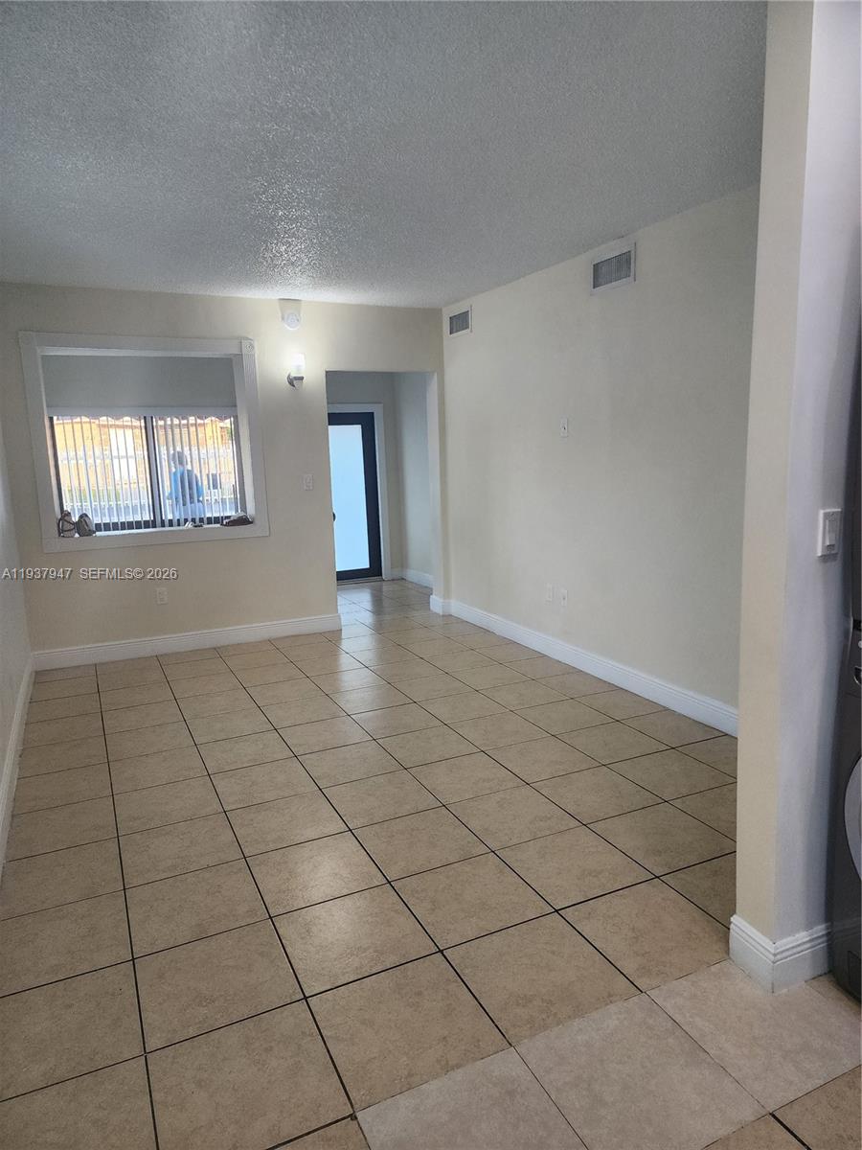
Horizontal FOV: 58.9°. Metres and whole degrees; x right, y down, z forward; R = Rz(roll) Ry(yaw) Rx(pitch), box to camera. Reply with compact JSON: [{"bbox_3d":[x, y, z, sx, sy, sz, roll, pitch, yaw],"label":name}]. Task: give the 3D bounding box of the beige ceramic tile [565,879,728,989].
[{"bbox_3d":[0.670,1.077,2.320,0.406,0.010,0.406,-7,11,-24],"label":"beige ceramic tile"}]

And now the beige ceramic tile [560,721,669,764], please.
[{"bbox_3d":[0.886,0.812,3.716,0.401,0.010,0.401,-7,11,-24],"label":"beige ceramic tile"}]

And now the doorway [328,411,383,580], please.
[{"bbox_3d":[-1.000,-0.846,8.561,0.870,1.909,0.100,-7,11,-24],"label":"doorway"}]

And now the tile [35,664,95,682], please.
[{"bbox_3d":[-2.487,0.679,5.204,0.388,0.010,0.322,-7,11,-24],"label":"tile"}]

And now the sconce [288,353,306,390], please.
[{"bbox_3d":[-1.053,-1.595,5.973,0.105,0.255,0.160,-7,11,-24],"label":"sconce"}]

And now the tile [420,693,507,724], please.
[{"bbox_3d":[0.179,0.742,4.265,0.393,0.010,0.394,-7,11,-24],"label":"tile"}]

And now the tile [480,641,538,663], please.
[{"bbox_3d":[0.543,0.545,5.300,0.349,0.010,0.403,-7,11,-24],"label":"tile"}]

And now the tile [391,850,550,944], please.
[{"bbox_3d":[0.127,1.065,2.519,0.406,0.010,0.406,-7,11,-24],"label":"tile"}]

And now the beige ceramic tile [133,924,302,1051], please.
[{"bbox_3d":[-0.631,1.189,2.249,0.417,0.010,0.414,-7,11,-24],"label":"beige ceramic tile"}]

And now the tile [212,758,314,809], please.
[{"bbox_3d":[-0.754,0.934,3.425,0.403,0.010,0.398,-7,11,-24],"label":"tile"}]

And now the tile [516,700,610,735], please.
[{"bbox_3d":[0.722,0.764,4.121,0.406,0.010,0.406,-7,11,-24],"label":"tile"}]

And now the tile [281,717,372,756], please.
[{"bbox_3d":[-0.585,0.873,4.139,0.420,0.010,0.420,-7,11,-24],"label":"tile"}]

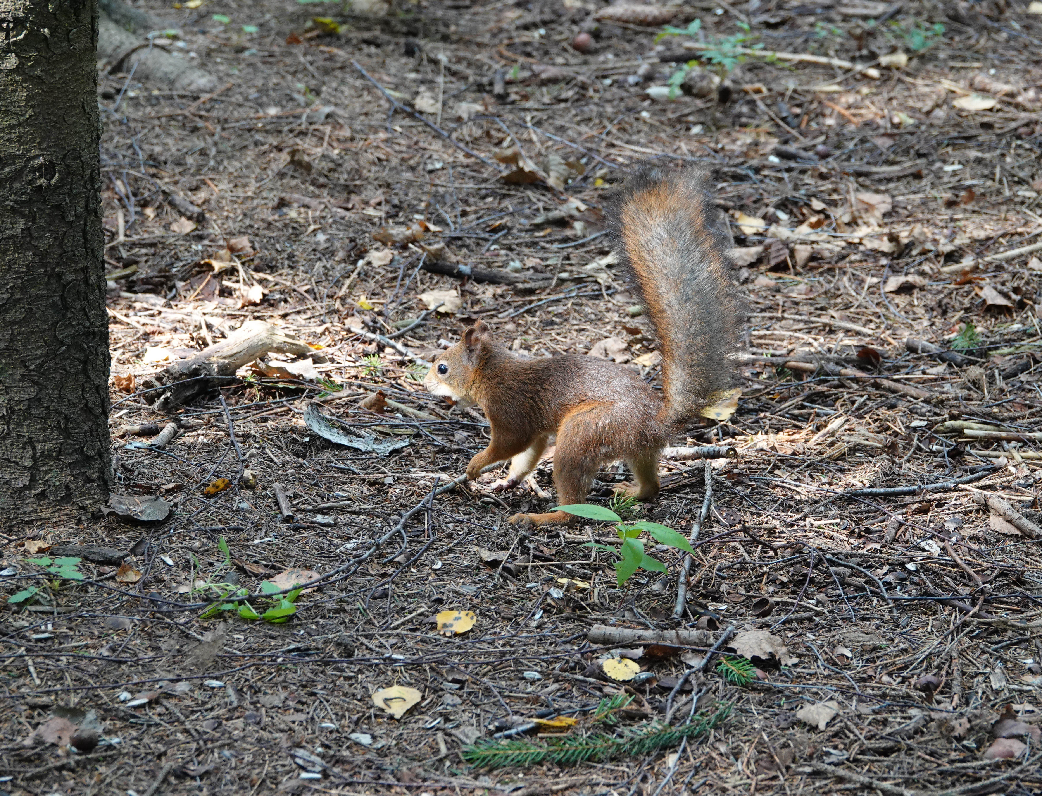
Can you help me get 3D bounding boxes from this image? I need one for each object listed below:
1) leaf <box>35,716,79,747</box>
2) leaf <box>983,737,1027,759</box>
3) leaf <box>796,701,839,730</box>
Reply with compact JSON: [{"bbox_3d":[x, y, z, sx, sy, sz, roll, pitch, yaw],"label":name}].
[{"bbox_3d":[-0.323,0.232,3.661,0.031,0.010,0.028,0,25,0],"label":"leaf"},{"bbox_3d":[0.358,0.259,3.899,0.032,0.009,0.018,1,22,0],"label":"leaf"},{"bbox_3d":[0.223,0.238,3.958,0.035,0.008,0.040,0,21,0],"label":"leaf"}]

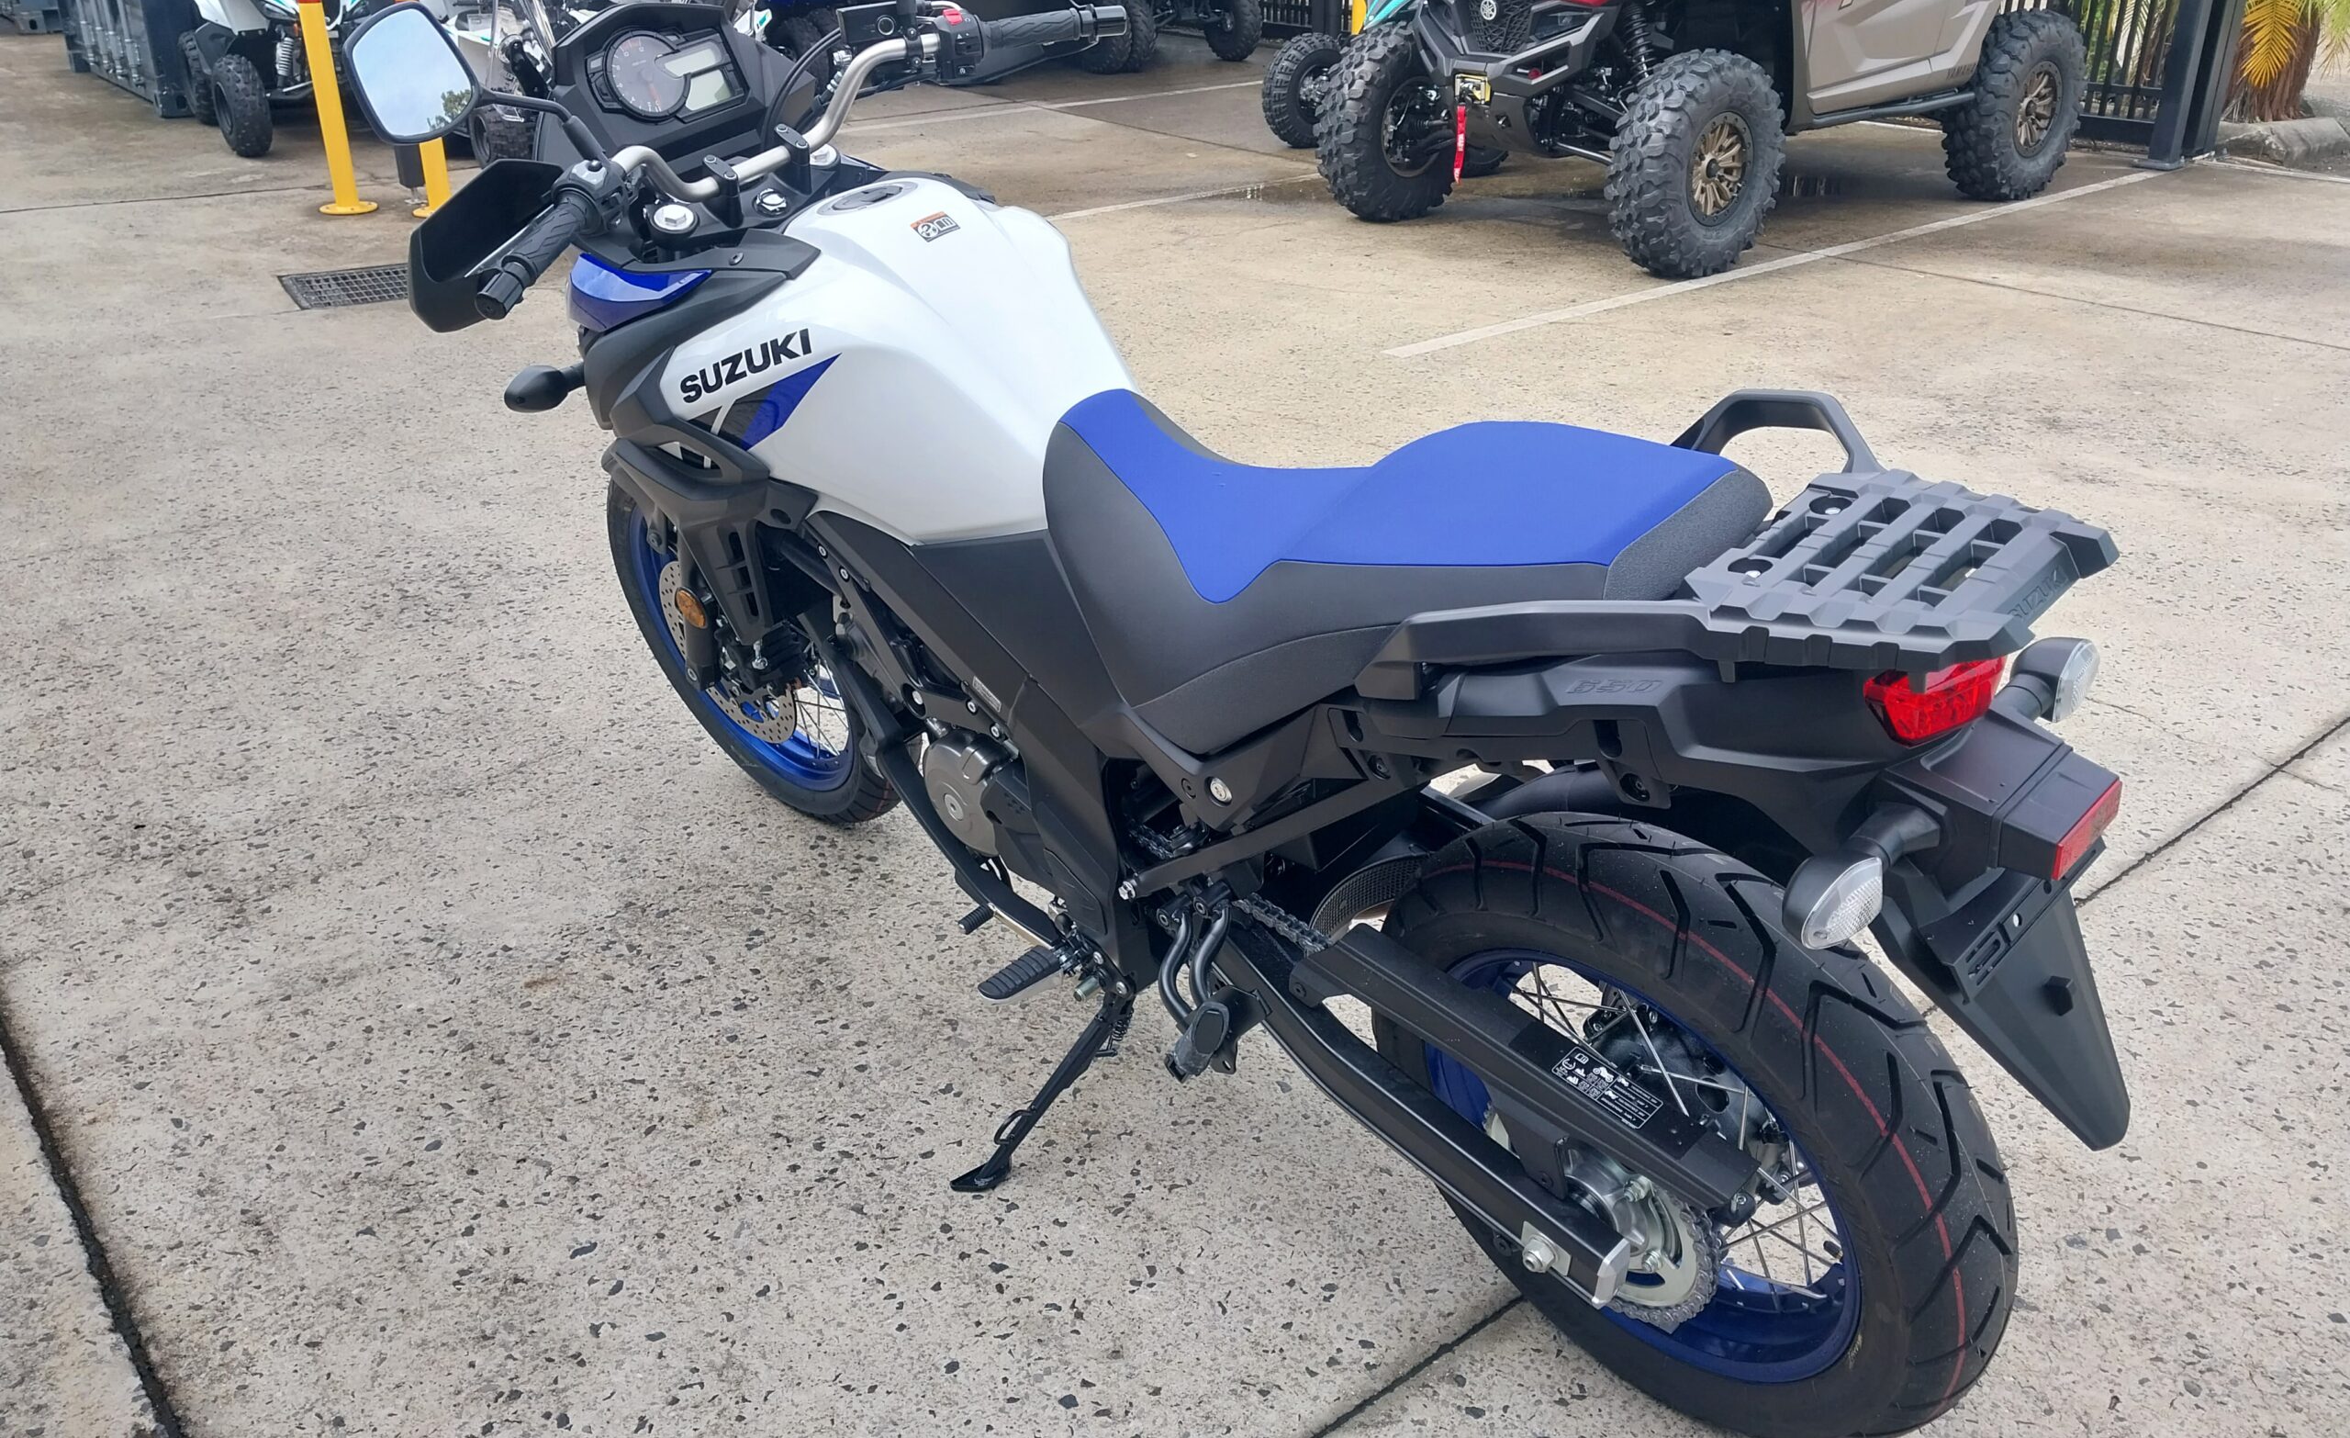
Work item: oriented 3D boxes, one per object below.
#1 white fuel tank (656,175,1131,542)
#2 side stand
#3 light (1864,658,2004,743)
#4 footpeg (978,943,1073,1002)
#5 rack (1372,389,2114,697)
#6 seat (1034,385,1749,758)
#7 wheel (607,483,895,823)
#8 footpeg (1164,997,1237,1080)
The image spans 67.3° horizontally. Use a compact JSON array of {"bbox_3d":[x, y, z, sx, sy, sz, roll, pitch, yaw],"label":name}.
[{"bbox_3d":[-0.254,-0.411,1.906,0.410,0.315,0.610,-32,39,-31],"label":"white fuel tank"},{"bbox_3d":[-0.137,0.422,1.994,0.090,0.345,0.080,14,28,-48],"label":"side stand"},{"bbox_3d":[0.512,-0.023,1.171,0.128,0.072,0.072,-32,39,-31],"label":"light"},{"bbox_3d":[-0.154,0.277,1.900,0.108,0.036,0.046,-32,39,-31],"label":"footpeg"},{"bbox_3d":[0.411,-0.100,1.251,0.400,0.145,0.440,-33,40,-31],"label":"rack"},{"bbox_3d":[0.167,-0.136,1.556,0.310,0.270,0.720,-32,39,-31],"label":"seat"},{"bbox_3d":[-0.611,-0.128,2.650,0.658,0.658,0.110,21,46,38],"label":"wheel"},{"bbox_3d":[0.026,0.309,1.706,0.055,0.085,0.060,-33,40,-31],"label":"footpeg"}]

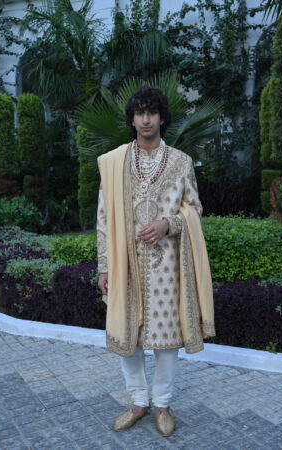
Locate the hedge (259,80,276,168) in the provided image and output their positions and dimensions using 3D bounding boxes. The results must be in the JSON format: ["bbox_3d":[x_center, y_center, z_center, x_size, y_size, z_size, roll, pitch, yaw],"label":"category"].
[{"bbox_3d":[2.448,-1.835,9.041,0.501,1.713,0.510,2,7,15],"label":"hedge"}]

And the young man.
[{"bbox_3d":[0.081,0.205,2.544,0.615,1.807,0.420,1,7,2],"label":"young man"}]

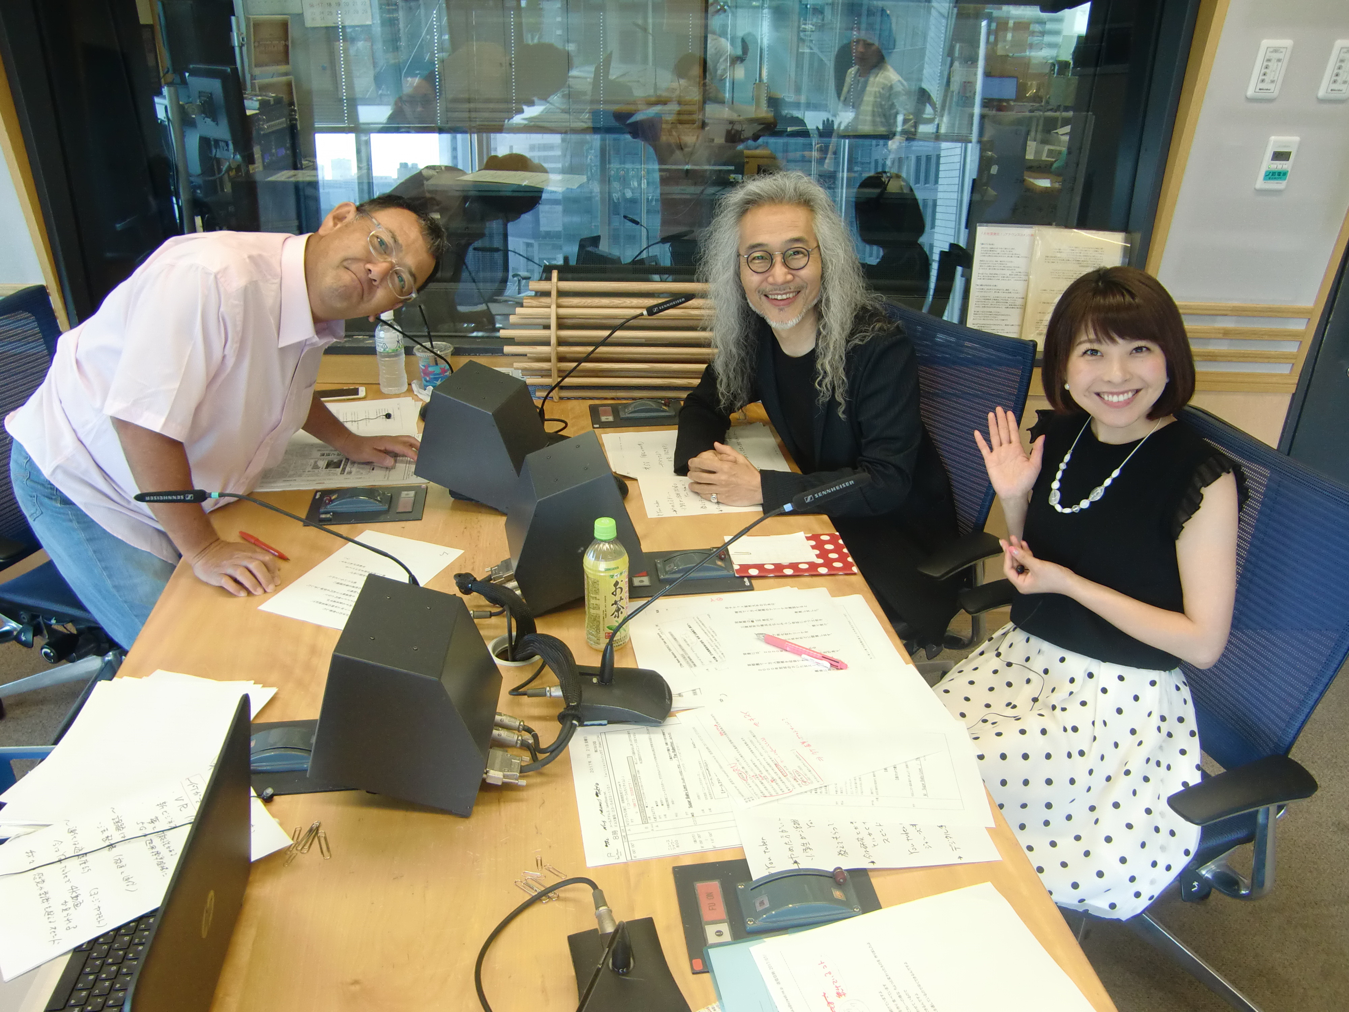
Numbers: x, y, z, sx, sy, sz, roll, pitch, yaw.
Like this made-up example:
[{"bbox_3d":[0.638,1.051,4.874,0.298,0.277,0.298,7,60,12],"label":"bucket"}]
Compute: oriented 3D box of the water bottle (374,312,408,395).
[{"bbox_3d":[-0.697,-0.382,2.670,0.067,0.205,0.067,0,26,0],"label":"water bottle"}]

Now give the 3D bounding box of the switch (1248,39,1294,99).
[{"bbox_3d":[1.319,-0.965,2.416,0.070,0.120,0.012,2,32,3],"label":"switch"}]

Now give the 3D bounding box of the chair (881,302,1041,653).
[{"bbox_3d":[0.442,0.107,2.422,0.610,1.000,0.640,-18,31,-33],"label":"chair"}]

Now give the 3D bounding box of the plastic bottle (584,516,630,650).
[{"bbox_3d":[-0.103,0.115,1.664,0.068,0.205,0.068,0,26,0],"label":"plastic bottle"}]

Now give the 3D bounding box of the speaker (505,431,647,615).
[{"bbox_3d":[-0.178,0.027,1.792,0.202,0.203,0.177,-18,29,-6],"label":"speaker"}]

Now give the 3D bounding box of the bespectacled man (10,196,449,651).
[{"bbox_3d":[-0.807,0.072,2.127,0.840,1.305,0.700,4,26,7],"label":"bespectacled man"}]

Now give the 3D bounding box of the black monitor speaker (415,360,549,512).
[{"bbox_3d":[-0.363,-0.135,2.122,0.202,0.203,0.177,19,28,5],"label":"black monitor speaker"}]

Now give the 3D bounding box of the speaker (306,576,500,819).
[{"bbox_3d":[-0.323,0.234,1.364,0.202,0.203,0.177,12,25,-8],"label":"speaker"}]

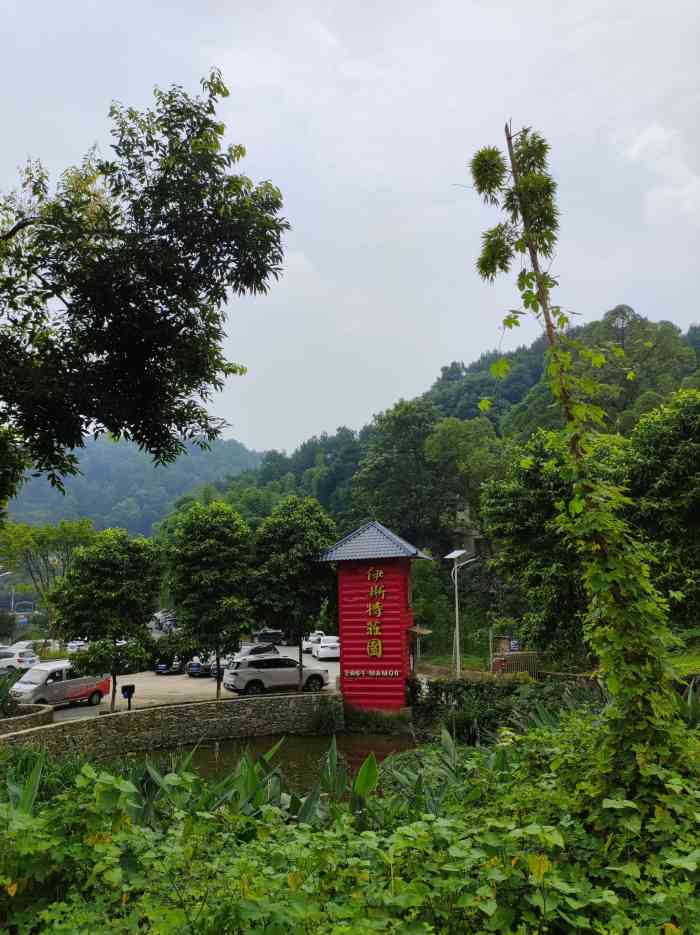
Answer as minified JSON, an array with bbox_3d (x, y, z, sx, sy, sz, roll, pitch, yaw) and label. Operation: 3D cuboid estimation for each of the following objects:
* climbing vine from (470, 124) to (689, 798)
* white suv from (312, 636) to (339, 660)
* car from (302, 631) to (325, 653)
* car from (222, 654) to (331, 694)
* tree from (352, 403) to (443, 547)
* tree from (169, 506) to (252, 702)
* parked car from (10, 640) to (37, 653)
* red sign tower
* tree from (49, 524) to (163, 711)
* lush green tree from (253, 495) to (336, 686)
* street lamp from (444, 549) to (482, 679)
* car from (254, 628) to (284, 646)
[{"bbox_3d":[2.108,-0.404,6.502,1.606,6.631,1.500,-1,-11,0],"label":"climbing vine"},{"bbox_3d":[-1.476,12.433,47.174,1.850,1.570,4.600,1,-11,-10],"label":"white suv"},{"bbox_3d":[-2.324,13.778,53.829,1.820,1.620,4.600,-4,-11,15],"label":"car"},{"bbox_3d":[-3.236,9.216,30.388,4.680,1.700,1.870,4,-13,-24],"label":"car"},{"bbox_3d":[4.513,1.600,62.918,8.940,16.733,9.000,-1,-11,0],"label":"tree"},{"bbox_3d":[-5.807,5.803,29.301,3.600,8.400,3.600,-1,-11,0],"label":"tree"},{"bbox_3d":[-21.674,12.364,45.028,1.820,1.650,4.500,-7,-13,26],"label":"parked car"},{"bbox_3d":[1.051,5.881,27.376,3.750,7.370,3.600,-4,-12,14],"label":"red sign tower"},{"bbox_3d":[-9.100,5.589,25.127,4.098,6.656,4.000,-1,-11,0],"label":"tree"},{"bbox_3d":[-2.419,5.318,29.134,3.754,8.405,3.700,-1,-11,0],"label":"lush green tree"},{"bbox_3d":[5.710,7.444,34.639,1.950,6.700,0.800,-1,-11,0],"label":"street lamp"},{"bbox_3d":[-7.337,15.653,63.162,1.850,1.700,4.600,6,-13,-29],"label":"car"}]

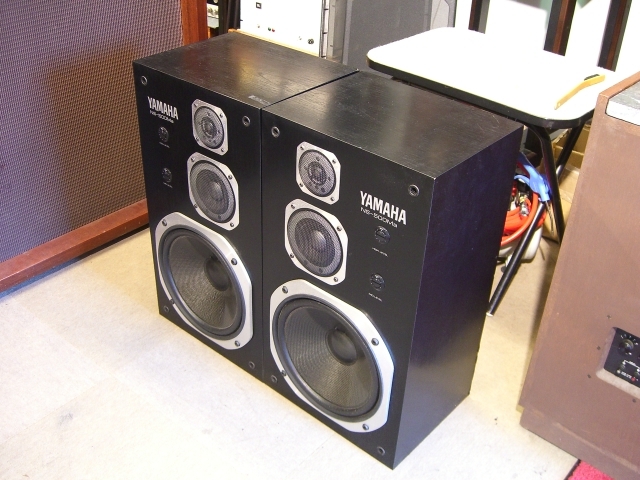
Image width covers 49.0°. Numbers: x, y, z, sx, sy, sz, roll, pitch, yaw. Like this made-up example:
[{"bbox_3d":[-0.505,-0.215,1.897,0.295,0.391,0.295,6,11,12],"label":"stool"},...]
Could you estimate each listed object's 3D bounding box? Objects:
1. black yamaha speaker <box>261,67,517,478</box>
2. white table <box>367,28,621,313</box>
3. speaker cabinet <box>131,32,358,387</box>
[{"bbox_3d":[0.107,0.057,1.319,0.339,0.616,0.268,27,40,32],"label":"black yamaha speaker"},{"bbox_3d":[0.401,-0.193,1.790,0.552,0.503,0.425,29,41,34],"label":"white table"},{"bbox_3d":[-0.152,-0.070,1.472,0.332,0.605,0.259,26,40,31],"label":"speaker cabinet"}]

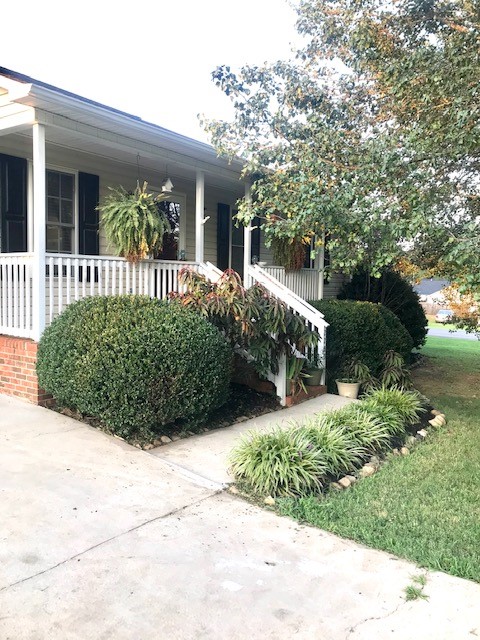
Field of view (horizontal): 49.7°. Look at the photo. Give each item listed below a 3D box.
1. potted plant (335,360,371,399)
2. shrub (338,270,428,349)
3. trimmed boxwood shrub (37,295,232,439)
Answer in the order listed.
[{"bbox_3d":[1.730,0.905,7.900,0.470,0.540,0.520,3,4,35],"label":"potted plant"},{"bbox_3d":[3.630,-0.130,13.300,2.350,2.300,2.400,3,4,35],"label":"shrub"},{"bbox_3d":[-1.020,0.430,5.200,1.760,1.370,1.820,0,4,0],"label":"trimmed boxwood shrub"}]

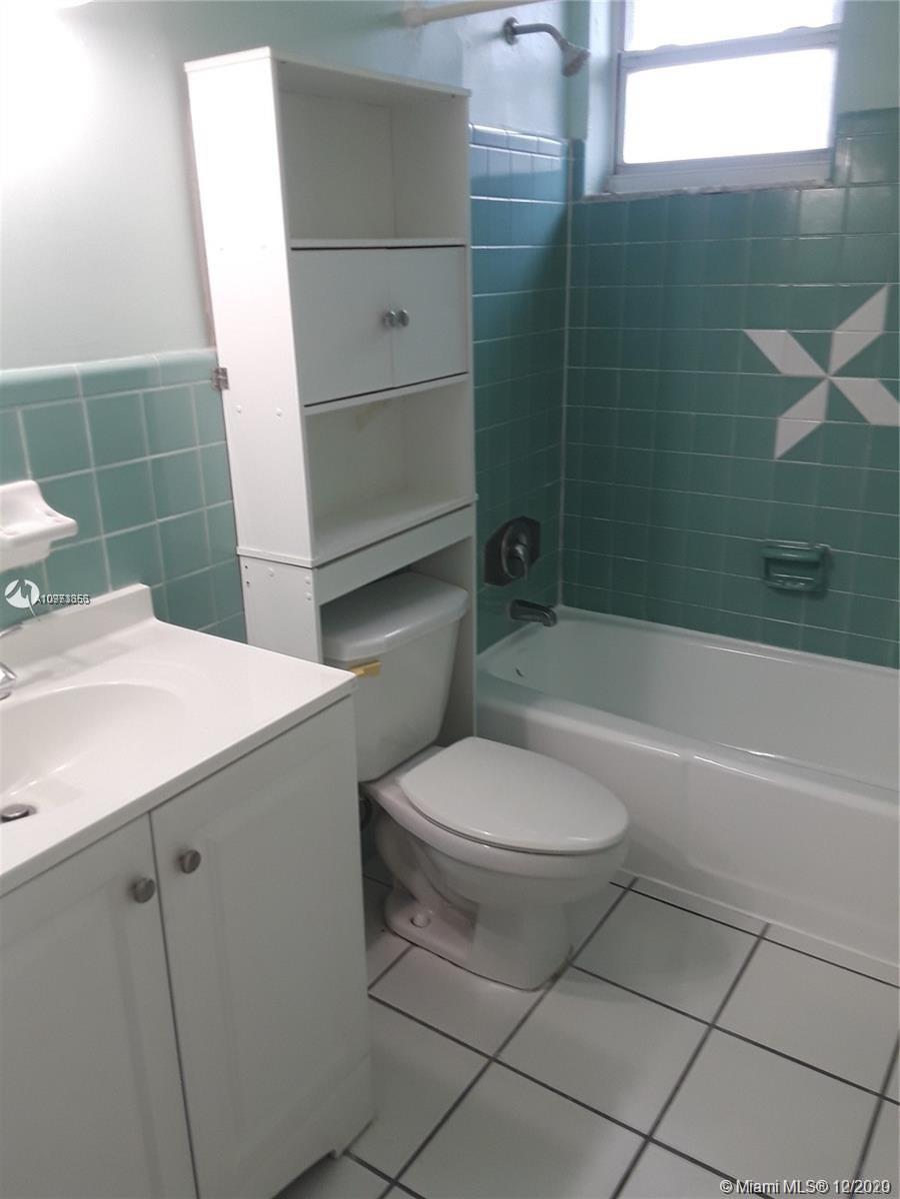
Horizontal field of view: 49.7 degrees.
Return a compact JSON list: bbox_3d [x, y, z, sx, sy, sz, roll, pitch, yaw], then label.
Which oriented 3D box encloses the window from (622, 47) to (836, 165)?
[{"bbox_3d":[0.707,-1.271,2.509,0.570,0.245,0.045,11,23,33],"label":"window"}]

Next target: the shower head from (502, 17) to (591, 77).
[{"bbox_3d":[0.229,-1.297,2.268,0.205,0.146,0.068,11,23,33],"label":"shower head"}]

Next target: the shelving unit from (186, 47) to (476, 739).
[{"bbox_3d":[-0.173,-0.117,2.025,0.192,1.733,0.545,11,23,33],"label":"shelving unit"}]

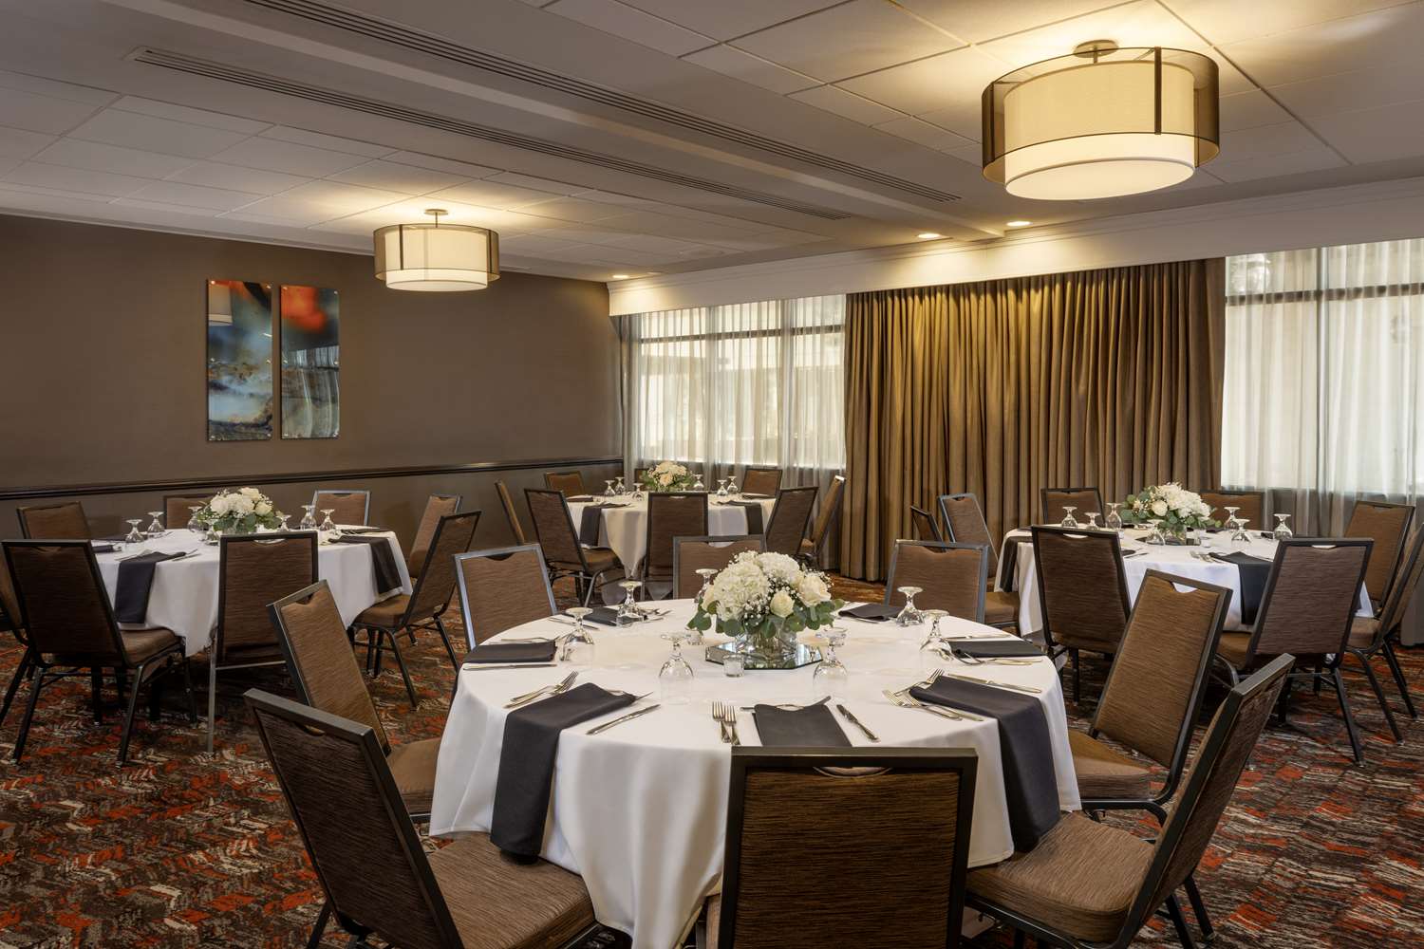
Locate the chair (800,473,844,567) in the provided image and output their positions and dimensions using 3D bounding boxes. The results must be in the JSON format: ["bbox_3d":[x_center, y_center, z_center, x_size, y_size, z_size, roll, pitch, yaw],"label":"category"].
[{"bbox_3d":[0.662,0.484,6.951,0.604,0.909,0.462,0,4,0],"label":"chair"}]

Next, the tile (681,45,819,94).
[{"bbox_3d":[0.176,-1.562,3.664,0.220,0.020,0.610,3,5,44],"label":"tile"}]

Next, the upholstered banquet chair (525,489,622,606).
[{"bbox_3d":[-0.866,0.530,6.151,0.450,0.900,0.610,3,5,40],"label":"upholstered banquet chair"}]

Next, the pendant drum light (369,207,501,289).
[{"bbox_3d":[-1.742,-1.436,6.017,0.770,0.470,0.770,0,4,0],"label":"pendant drum light"}]

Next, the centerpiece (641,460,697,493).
[{"bbox_3d":[-0.318,0.040,6.964,0.420,0.290,0.400,0,4,0],"label":"centerpiece"}]

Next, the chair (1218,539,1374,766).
[{"bbox_3d":[2.416,0.705,4.070,0.450,0.930,0.620,0,4,-2],"label":"chair"}]

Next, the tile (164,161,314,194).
[{"bbox_3d":[-2.574,-1.615,5.167,0.610,0.020,0.605,4,6,43],"label":"tile"}]

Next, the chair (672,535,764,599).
[{"bbox_3d":[0.046,0.739,3.590,0.450,0.930,0.620,0,4,-4],"label":"chair"}]

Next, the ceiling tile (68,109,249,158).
[{"bbox_3d":[-2.485,-1.522,4.290,0.605,0.020,0.605,4,6,44],"label":"ceiling tile"}]

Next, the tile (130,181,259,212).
[{"bbox_3d":[-3.034,-1.650,5.611,0.610,0.020,0.610,4,6,44],"label":"tile"}]

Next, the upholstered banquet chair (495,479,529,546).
[{"bbox_3d":[-1.218,0.502,6.721,0.604,0.909,0.462,-1,4,-11],"label":"upholstered banquet chair"}]

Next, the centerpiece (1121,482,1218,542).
[{"bbox_3d":[2.300,0.191,4.780,0.450,0.300,0.430,2,5,26],"label":"centerpiece"}]

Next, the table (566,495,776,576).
[{"bbox_3d":[-0.322,0.552,7.029,1.640,0.770,1.640,0,4,0],"label":"table"}]

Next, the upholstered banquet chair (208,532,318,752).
[{"bbox_3d":[-1.968,0.672,4.169,0.450,0.900,0.610,-2,5,-31],"label":"upholstered banquet chair"}]

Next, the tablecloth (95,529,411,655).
[{"bbox_3d":[-2.494,0.550,5.049,1.680,0.460,1.680,0,4,0],"label":"tablecloth"}]

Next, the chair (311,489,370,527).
[{"bbox_3d":[-2.361,0.592,5.681,0.450,0.930,0.620,0,4,6],"label":"chair"}]

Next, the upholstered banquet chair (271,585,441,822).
[{"bbox_3d":[-0.922,0.806,2.756,0.560,0.925,0.460,0,4,4],"label":"upholstered banquet chair"}]

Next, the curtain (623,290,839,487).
[{"bbox_3d":[0.099,-0.424,9.271,2.960,2.450,0.120,3,5,44],"label":"curtain"}]

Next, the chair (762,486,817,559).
[{"bbox_3d":[0.352,0.531,6.270,0.462,0.909,0.604,-4,6,-44],"label":"chair"}]

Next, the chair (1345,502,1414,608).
[{"bbox_3d":[3.354,0.625,5.089,0.560,0.925,0.460,-1,5,-9],"label":"chair"}]

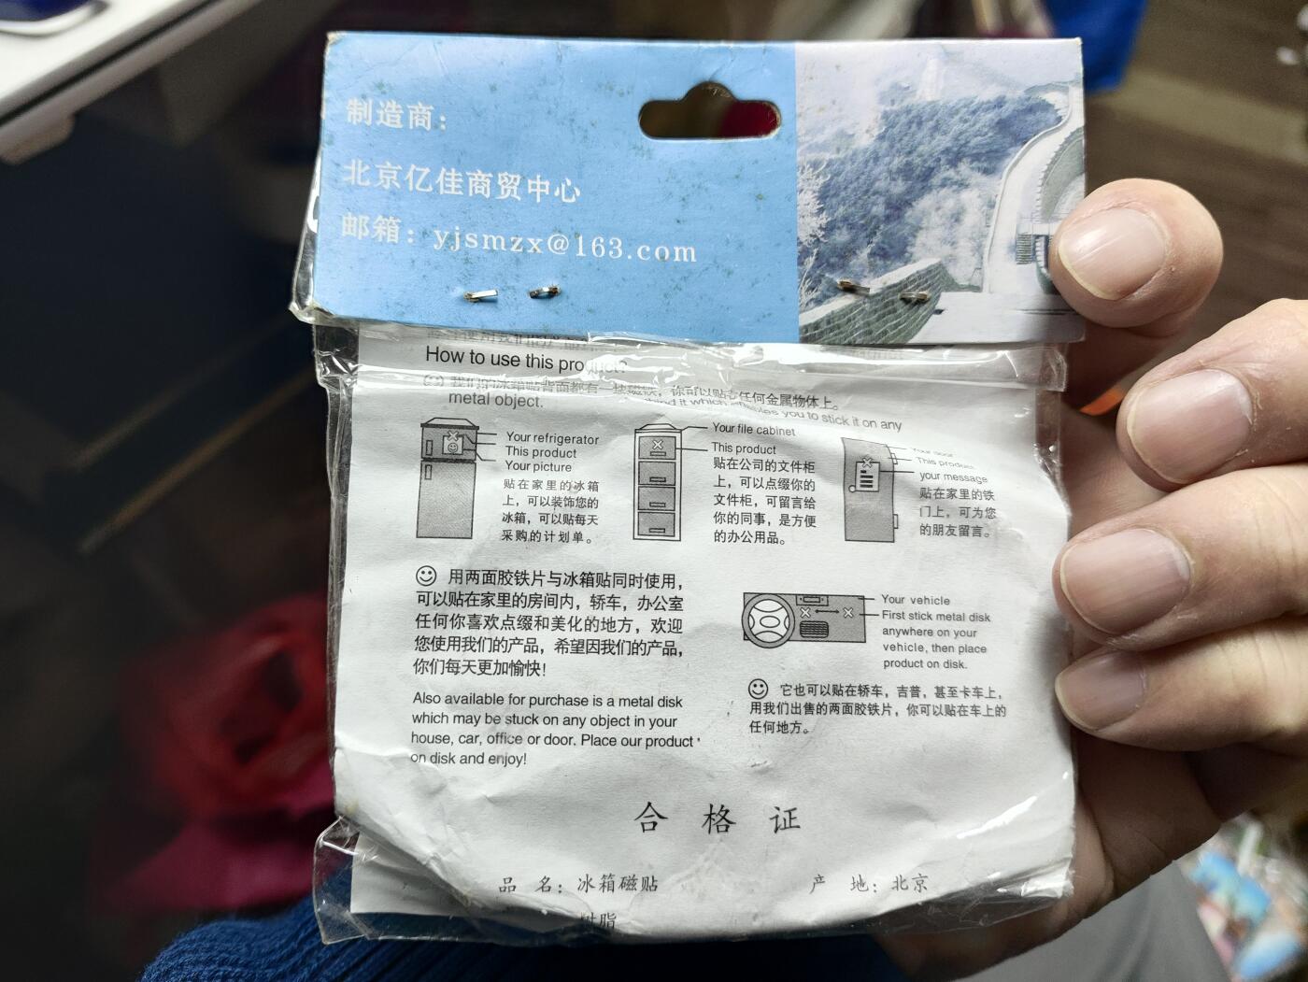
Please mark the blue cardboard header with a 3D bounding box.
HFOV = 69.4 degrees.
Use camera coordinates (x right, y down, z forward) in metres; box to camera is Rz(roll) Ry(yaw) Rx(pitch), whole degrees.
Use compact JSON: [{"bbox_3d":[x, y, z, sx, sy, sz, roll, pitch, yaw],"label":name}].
[{"bbox_3d":[0.005,-0.043,0.133,0.107,0.006,0.042,2,86,3],"label":"blue cardboard header"}]

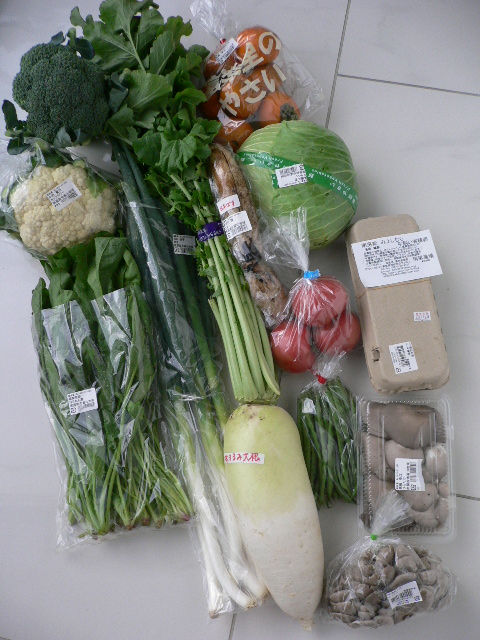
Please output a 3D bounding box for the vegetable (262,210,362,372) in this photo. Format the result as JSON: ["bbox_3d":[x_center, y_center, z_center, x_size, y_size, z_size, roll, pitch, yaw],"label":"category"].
[{"bbox_3d":[0.103,-0.035,0.899,0.130,0.080,0.215,-6,77,2],"label":"vegetable"}]

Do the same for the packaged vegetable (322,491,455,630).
[{"bbox_3d":[0.189,0.304,0.818,0.160,0.075,0.160,-1,77,3],"label":"packaged vegetable"}]

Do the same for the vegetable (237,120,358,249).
[{"bbox_3d":[0.080,-0.188,0.900,0.170,0.150,0.178,-1,77,3],"label":"vegetable"}]

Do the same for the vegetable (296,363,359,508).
[{"bbox_3d":[0.117,0.155,0.877,0.072,0.035,0.188,-6,77,2],"label":"vegetable"}]

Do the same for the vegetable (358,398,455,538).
[{"bbox_3d":[0.218,0.195,0.857,0.118,0.045,0.180,-1,77,3],"label":"vegetable"}]

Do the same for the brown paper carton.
[{"bbox_3d":[0.215,-0.023,0.896,0.100,0.068,0.240,-9,77,1],"label":"brown paper carton"}]

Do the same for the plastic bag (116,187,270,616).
[{"bbox_3d":[-0.076,0.073,0.901,0.098,0.045,0.630,-14,77,0],"label":"plastic bag"}]

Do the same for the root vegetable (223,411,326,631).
[{"bbox_3d":[0.044,0.247,0.831,0.096,0.090,0.278,-11,77,0],"label":"root vegetable"}]

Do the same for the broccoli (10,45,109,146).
[{"bbox_3d":[-0.266,-0.335,0.963,0.138,0.130,0.143,-1,77,3],"label":"broccoli"}]

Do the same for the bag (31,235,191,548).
[{"bbox_3d":[-0.179,0.099,0.895,0.182,0.055,0.405,-8,77,1],"label":"bag"}]

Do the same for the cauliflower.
[{"bbox_3d":[-0.254,-0.160,0.926,0.155,0.120,0.140,-1,77,3],"label":"cauliflower"}]

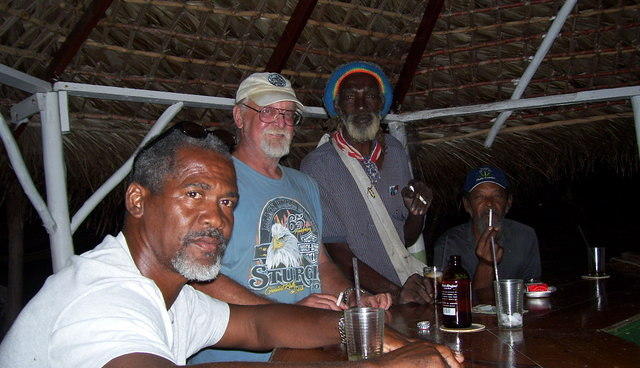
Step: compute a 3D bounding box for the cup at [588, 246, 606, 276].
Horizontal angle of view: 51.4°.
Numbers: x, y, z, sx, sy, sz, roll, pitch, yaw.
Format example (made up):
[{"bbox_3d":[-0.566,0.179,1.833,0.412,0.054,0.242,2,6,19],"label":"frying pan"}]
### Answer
[{"bbox_3d":[0.980,0.275,2.355,0.063,0.102,0.063,0,-1,22],"label":"cup"}]

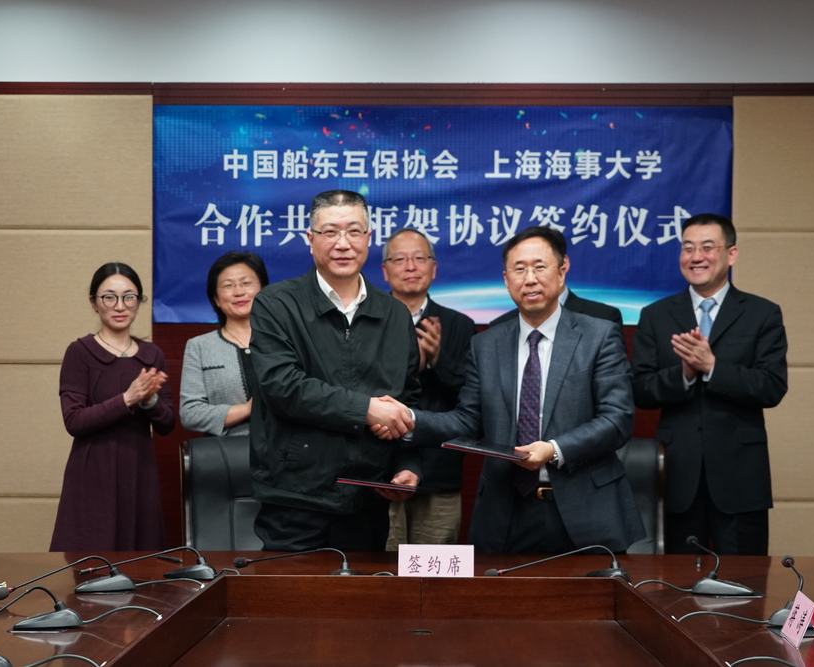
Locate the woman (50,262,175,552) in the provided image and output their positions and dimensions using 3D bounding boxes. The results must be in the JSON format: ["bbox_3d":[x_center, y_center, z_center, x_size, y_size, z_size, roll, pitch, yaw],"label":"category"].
[{"bbox_3d":[-0.945,0.570,6.420,0.430,1.600,0.400,0,0,-18],"label":"woman"}]

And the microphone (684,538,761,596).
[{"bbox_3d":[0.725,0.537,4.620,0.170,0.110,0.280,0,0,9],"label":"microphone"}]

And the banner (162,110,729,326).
[{"bbox_3d":[0.131,-0.428,7.200,2.090,0.790,0.020,0,0,0],"label":"banner"}]

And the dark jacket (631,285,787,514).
[{"bbox_3d":[0.968,0.210,6.400,0.500,0.740,0.370,0,0,14],"label":"dark jacket"}]

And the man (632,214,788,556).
[{"bbox_3d":[0.968,0.492,6.400,0.510,1.755,0.400,0,0,14],"label":"man"}]

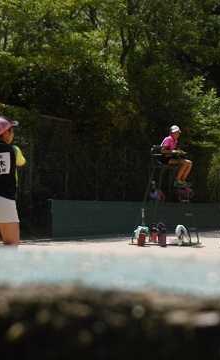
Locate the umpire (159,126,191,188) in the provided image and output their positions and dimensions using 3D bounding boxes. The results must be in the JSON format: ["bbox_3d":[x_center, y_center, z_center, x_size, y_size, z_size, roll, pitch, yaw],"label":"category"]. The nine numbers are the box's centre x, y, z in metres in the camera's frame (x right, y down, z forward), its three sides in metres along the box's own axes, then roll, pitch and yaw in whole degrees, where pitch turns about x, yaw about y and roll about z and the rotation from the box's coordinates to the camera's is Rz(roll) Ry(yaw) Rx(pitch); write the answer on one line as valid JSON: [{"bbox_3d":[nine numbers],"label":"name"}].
[{"bbox_3d":[1.256,-0.460,20.800,0.640,1.190,0.440,0,-1,24],"label":"umpire"}]

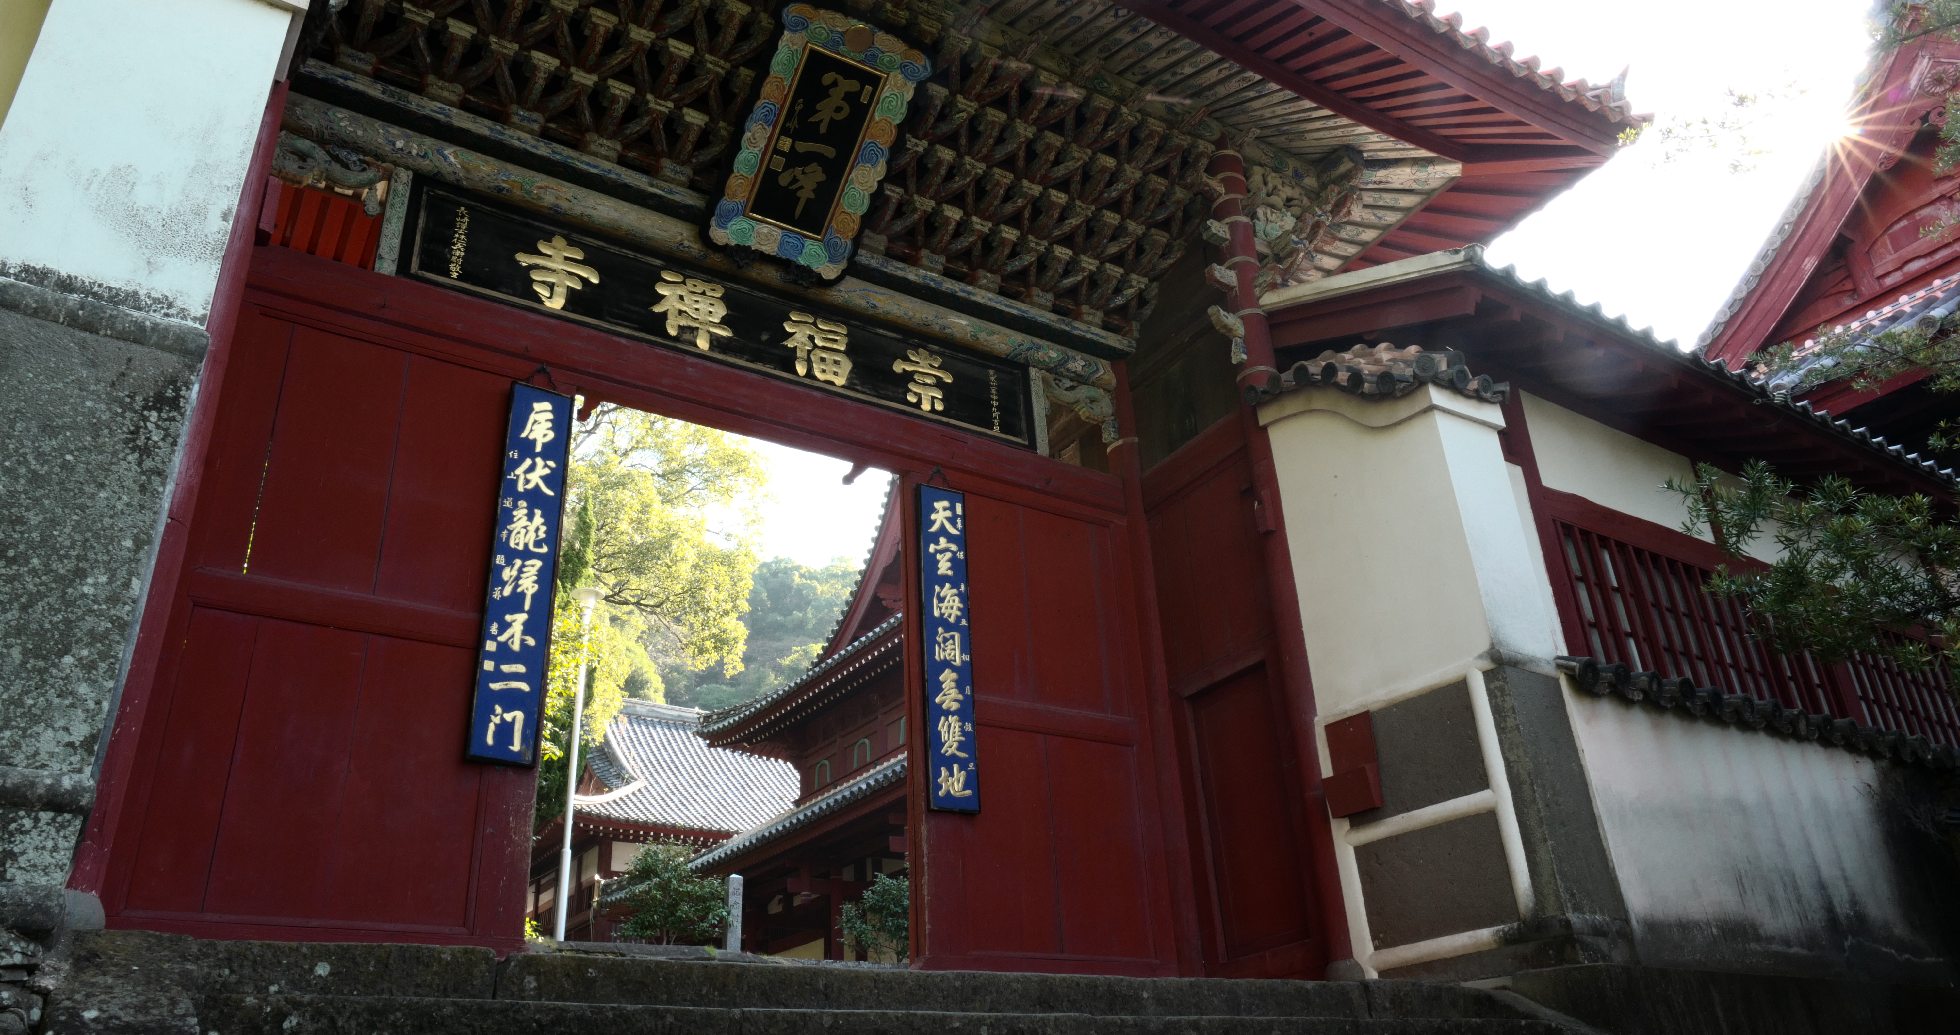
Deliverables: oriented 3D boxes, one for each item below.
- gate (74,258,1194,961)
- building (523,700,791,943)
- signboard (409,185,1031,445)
[{"bbox_3d":[-1.050,0.643,6.262,4.917,3.135,0.250,14,-31,-30],"label":"gate"},{"bbox_3d":[-7.875,11.046,39.471,13.800,11.400,13.800,14,-31,-30],"label":"building"},{"bbox_3d":[-1.177,-1.030,7.002,3.553,0.627,0.100,14,-31,-30],"label":"signboard"}]

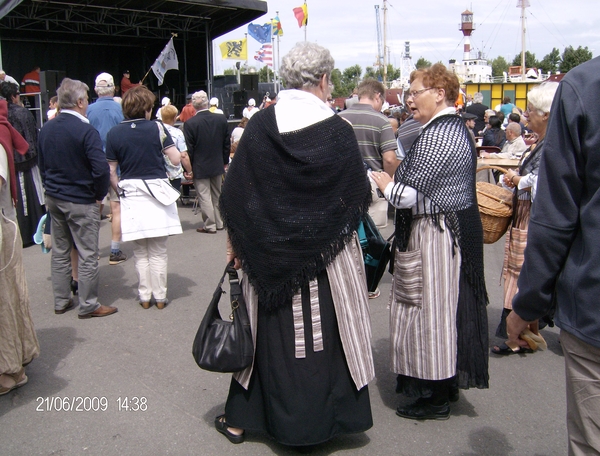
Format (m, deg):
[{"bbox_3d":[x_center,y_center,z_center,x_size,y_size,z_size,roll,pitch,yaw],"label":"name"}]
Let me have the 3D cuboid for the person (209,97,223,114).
[{"bbox_3d":[-1.871,-2.035,13.800,0.480,1.640,0.340,-1,11,0],"label":"person"}]

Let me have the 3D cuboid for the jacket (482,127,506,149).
[{"bbox_3d":[2.946,-1.244,9.499,0.460,0.600,0.340,-7,13,-29],"label":"jacket"}]

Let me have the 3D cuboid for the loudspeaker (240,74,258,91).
[{"bbox_3d":[-1.785,-5.175,22.300,0.600,0.580,0.450,-5,12,-22],"label":"loudspeaker"}]

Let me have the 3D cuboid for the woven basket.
[{"bbox_3d":[1.157,-0.144,3.850,0.360,0.460,0.360,-1,11,0],"label":"woven basket"}]

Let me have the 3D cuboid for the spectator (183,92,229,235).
[{"bbox_3d":[-1.121,-0.799,7.481,0.540,1.700,0.360,-3,11,-10],"label":"spectator"}]

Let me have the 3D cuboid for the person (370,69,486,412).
[{"bbox_3d":[0.650,0.042,3.100,0.510,1.660,0.520,-5,11,-22],"label":"person"}]

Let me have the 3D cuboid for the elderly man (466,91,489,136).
[{"bbox_3d":[3.644,-1.941,13.035,0.500,1.710,0.320,2,11,12],"label":"elderly man"}]

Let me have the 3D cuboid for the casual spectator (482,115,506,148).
[{"bbox_3d":[2.988,-1.087,9.682,0.500,1.260,0.700,-9,13,-34],"label":"casual spectator"}]

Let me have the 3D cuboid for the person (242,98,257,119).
[{"bbox_3d":[-1.314,-2.493,16.319,0.480,1.650,0.360,-1,11,0],"label":"person"}]

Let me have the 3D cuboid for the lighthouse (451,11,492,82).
[{"bbox_3d":[26.092,-28.086,96.517,5.000,11.500,5.000,-1,11,0],"label":"lighthouse"}]

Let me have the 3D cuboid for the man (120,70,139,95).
[{"bbox_3d":[-5.127,-3.827,18.800,0.550,1.740,0.500,1,11,10],"label":"man"}]

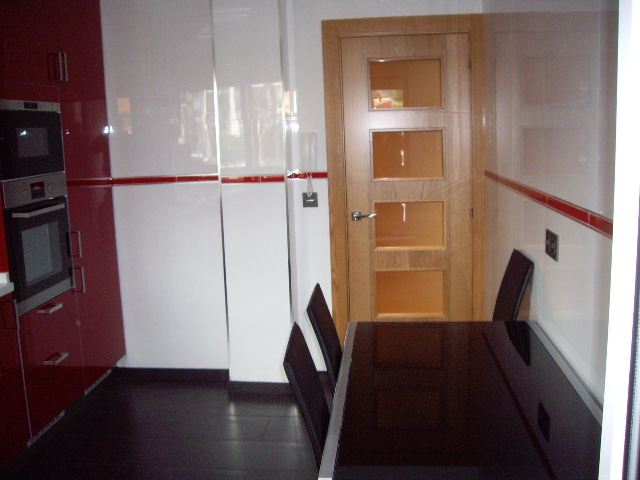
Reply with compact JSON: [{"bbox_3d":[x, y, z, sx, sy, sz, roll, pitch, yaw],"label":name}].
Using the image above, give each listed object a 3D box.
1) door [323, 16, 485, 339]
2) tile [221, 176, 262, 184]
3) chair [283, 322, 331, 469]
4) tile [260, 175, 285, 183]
[{"bbox_3d":[0.497,-0.193,4.074,0.896,2.117,0.090,-1,9,5],"label":"door"},{"bbox_3d":[-0.436,-0.334,3.911,0.217,0.038,0.012,-1,9,5],"label":"tile"},{"bbox_3d":[0.186,0.743,1.945,0.510,0.960,0.420,-1,9,5],"label":"chair"},{"bbox_3d":[-0.261,-0.339,3.896,0.135,0.039,0.012,-1,9,5],"label":"tile"}]

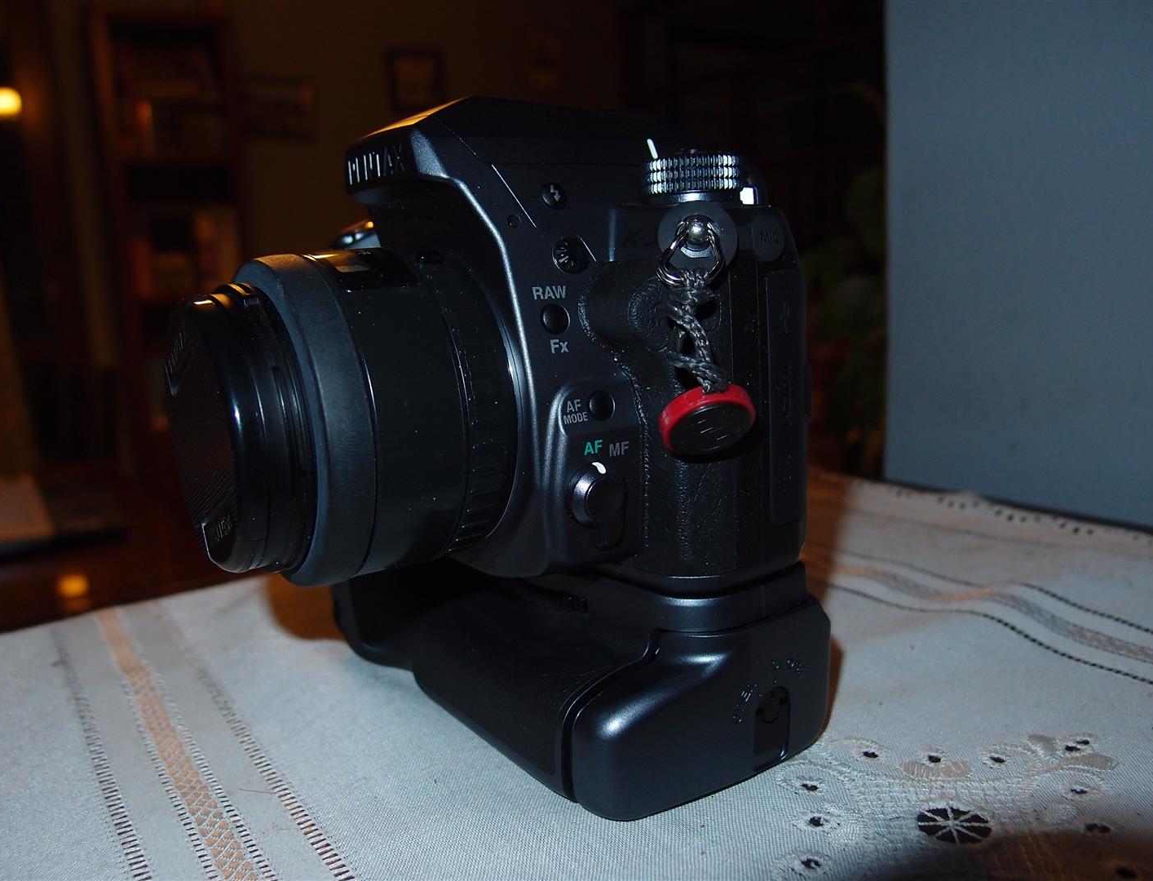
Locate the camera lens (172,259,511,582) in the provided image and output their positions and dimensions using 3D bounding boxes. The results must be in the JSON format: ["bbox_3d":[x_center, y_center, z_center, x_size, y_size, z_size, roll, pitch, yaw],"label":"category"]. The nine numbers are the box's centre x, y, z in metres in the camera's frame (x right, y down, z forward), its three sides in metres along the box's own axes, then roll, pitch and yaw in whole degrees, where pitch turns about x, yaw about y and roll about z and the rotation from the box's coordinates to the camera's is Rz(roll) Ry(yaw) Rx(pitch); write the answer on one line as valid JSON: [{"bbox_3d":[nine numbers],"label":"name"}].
[{"bbox_3d":[-0.050,-0.004,0.190,0.052,0.064,0.064,-10,12,-34],"label":"camera lens"}]

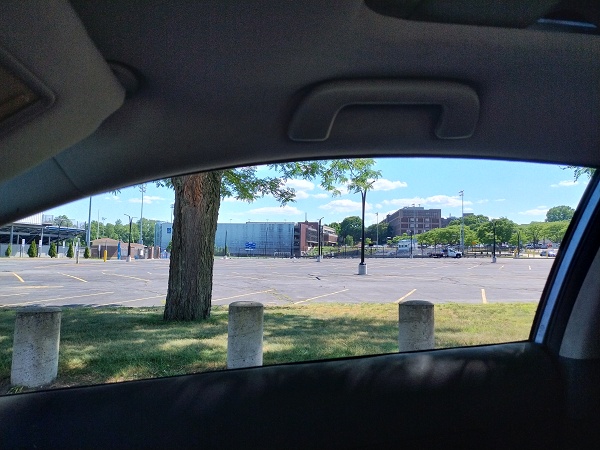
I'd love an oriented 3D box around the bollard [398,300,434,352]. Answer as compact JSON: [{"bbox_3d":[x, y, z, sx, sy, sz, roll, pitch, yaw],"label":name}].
[{"bbox_3d":[1.192,1.083,4.418,0.330,0.610,0.330,1,-3,-13],"label":"bollard"}]

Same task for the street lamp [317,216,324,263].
[{"bbox_3d":[3.006,2.229,64.349,1.200,6.600,0.600,1,-3,-13],"label":"street lamp"}]

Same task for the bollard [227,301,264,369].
[{"bbox_3d":[-0.507,1.058,4.077,0.330,0.610,0.330,1,-3,-13],"label":"bollard"}]

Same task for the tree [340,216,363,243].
[{"bbox_3d":[22.144,3.070,190.000,12.000,14.000,12.000,1,-3,0],"label":"tree"}]

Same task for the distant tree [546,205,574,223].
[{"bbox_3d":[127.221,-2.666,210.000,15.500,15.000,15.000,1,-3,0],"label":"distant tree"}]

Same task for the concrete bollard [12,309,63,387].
[{"bbox_3d":[-2.223,1.017,3.669,0.330,0.610,0.330,1,-3,-13],"label":"concrete bollard"}]

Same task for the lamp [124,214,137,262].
[{"bbox_3d":[-23.577,1.856,60.022,1.500,6.600,0.600,1,-3,-13],"label":"lamp"}]

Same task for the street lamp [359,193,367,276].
[{"bbox_3d":[4.492,0.228,30.714,1.500,6.600,0.600,1,-3,-13],"label":"street lamp"}]

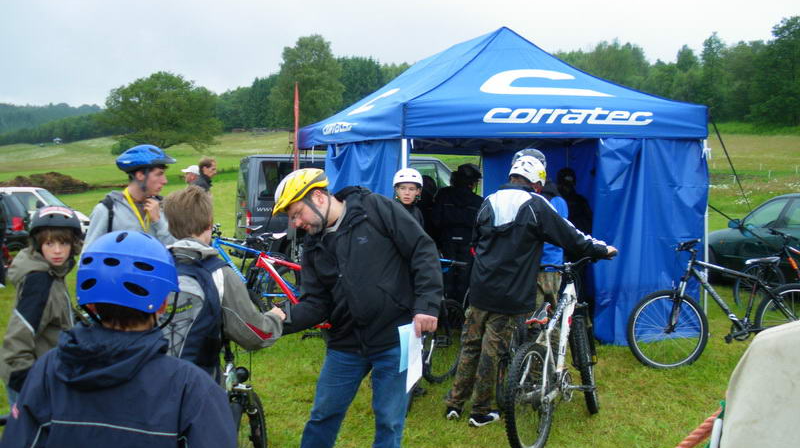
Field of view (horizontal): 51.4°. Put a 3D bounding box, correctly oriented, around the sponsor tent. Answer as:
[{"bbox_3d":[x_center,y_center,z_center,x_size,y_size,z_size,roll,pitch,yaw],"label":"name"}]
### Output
[{"bbox_3d":[0.697,-0.643,10.434,3.020,3.130,6.000,-2,5,-15],"label":"sponsor tent"}]

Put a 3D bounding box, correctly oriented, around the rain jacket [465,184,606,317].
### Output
[{"bbox_3d":[0.894,0.166,5.409,0.880,0.860,0.450,1,5,22],"label":"rain jacket"}]

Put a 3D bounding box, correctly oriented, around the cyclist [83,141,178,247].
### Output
[{"bbox_3d":[-1.393,0.505,4.401,0.450,1.802,0.550,3,5,35],"label":"cyclist"}]

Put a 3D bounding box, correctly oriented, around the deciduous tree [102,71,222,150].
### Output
[{"bbox_3d":[-33.990,-16.367,119.074,17.308,11.077,16.442,-2,5,-16],"label":"deciduous tree"}]

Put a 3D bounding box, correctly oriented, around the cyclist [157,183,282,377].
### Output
[{"bbox_3d":[-0.849,0.633,3.789,0.550,1.631,0.580,3,6,40],"label":"cyclist"}]

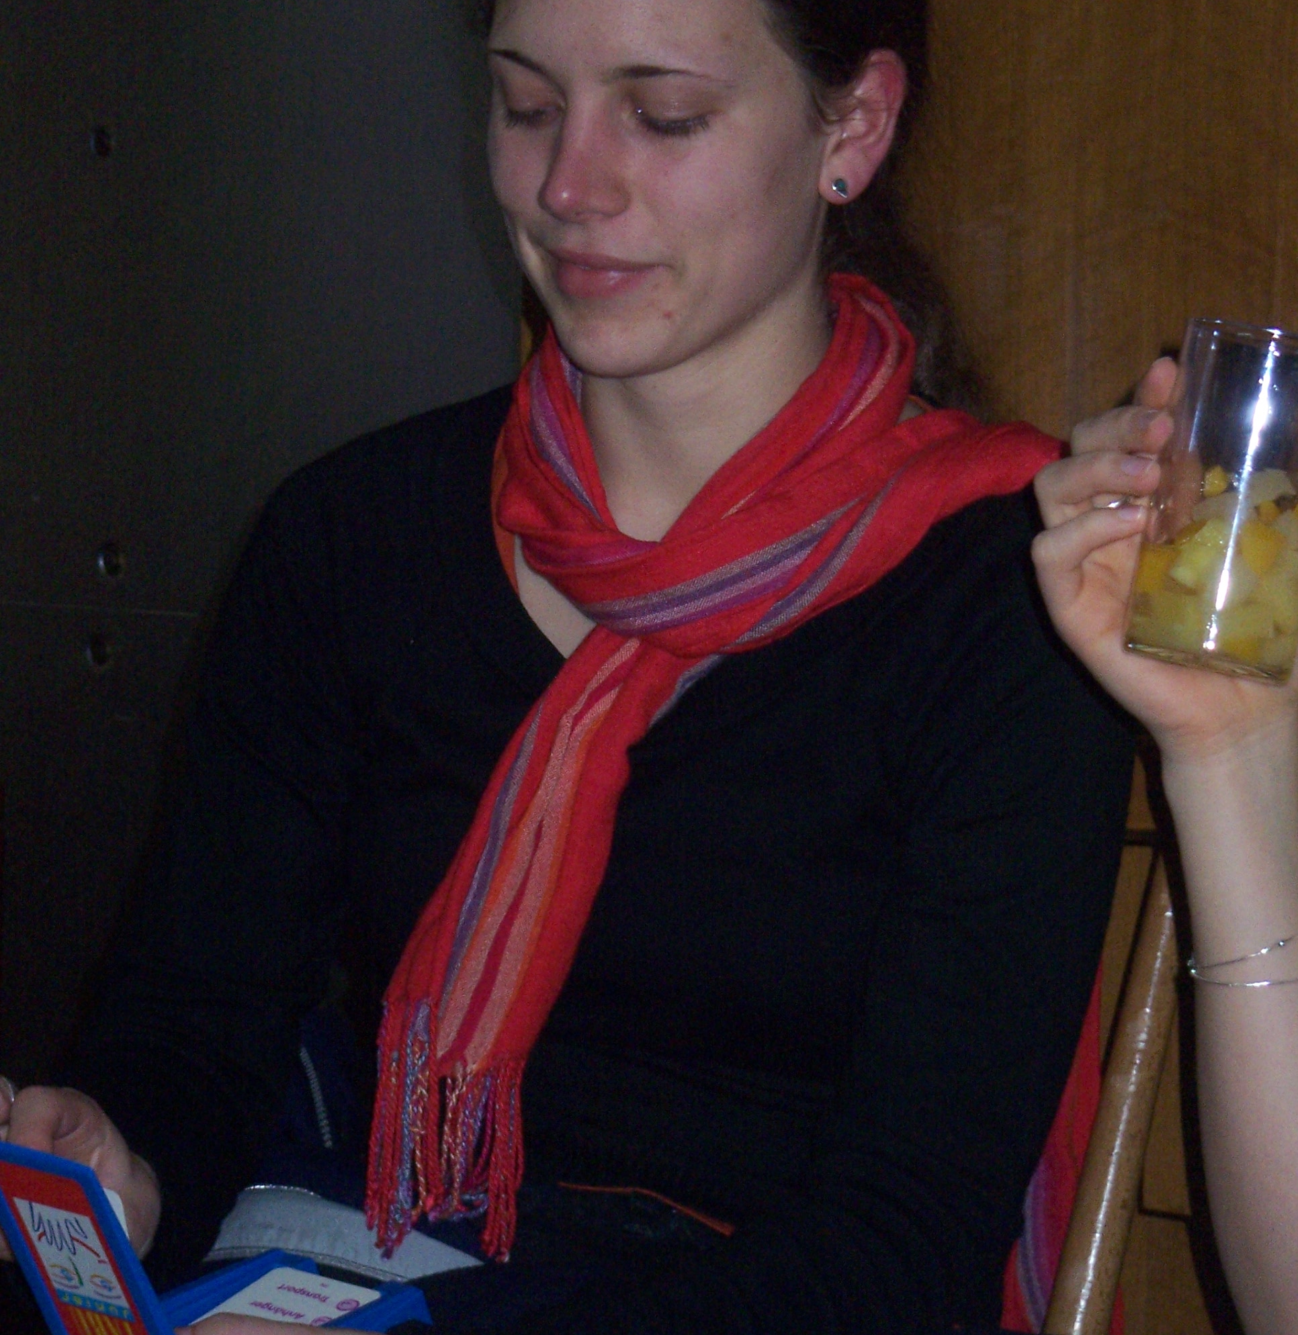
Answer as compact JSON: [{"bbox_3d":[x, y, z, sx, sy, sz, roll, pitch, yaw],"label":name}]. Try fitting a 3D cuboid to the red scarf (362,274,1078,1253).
[{"bbox_3d":[0.030,0.035,2.370,0.250,0.380,0.280,5,10,25],"label":"red scarf"}]

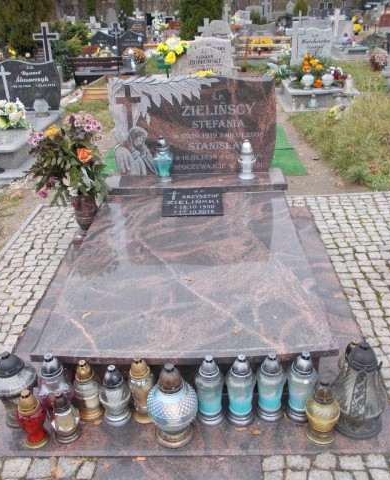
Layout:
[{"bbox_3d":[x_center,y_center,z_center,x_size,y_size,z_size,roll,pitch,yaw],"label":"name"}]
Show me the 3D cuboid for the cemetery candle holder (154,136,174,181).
[{"bbox_3d":[-0.198,-0.529,3.147,0.131,0.294,0.131,-1,28,3],"label":"cemetery candle holder"}]

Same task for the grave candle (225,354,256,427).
[{"bbox_3d":[0.179,0.571,1.859,0.115,0.298,0.115,-2,28,4],"label":"grave candle"}]

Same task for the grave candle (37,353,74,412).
[{"bbox_3d":[-0.571,0.580,1.953,0.140,0.280,0.140,-2,28,4],"label":"grave candle"}]

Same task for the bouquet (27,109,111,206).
[{"bbox_3d":[-0.815,-0.528,3.098,0.470,0.500,0.430,-1,28,3],"label":"bouquet"}]

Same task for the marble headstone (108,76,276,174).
[{"bbox_3d":[-0.010,-0.786,3.307,1.120,0.670,0.100,0,28,3],"label":"marble headstone"}]

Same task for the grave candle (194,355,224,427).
[{"bbox_3d":[0.060,0.561,1.832,0.113,0.305,0.113,0,28,3],"label":"grave candle"}]

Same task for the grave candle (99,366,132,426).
[{"bbox_3d":[-0.316,0.604,1.901,0.122,0.258,0.122,-2,28,4],"label":"grave candle"}]

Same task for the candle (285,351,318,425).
[{"bbox_3d":[0.403,0.545,1.809,0.112,0.302,0.112,-1,28,3],"label":"candle"}]

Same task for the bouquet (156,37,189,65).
[{"bbox_3d":[-0.289,-2.481,6.287,0.420,0.330,0.320,-2,28,4],"label":"bouquet"}]

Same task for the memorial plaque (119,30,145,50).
[{"bbox_3d":[-1.101,-3.426,8.424,0.460,0.470,0.080,0,28,3],"label":"memorial plaque"}]

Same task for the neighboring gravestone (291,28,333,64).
[{"bbox_3d":[1.881,-3.066,7.749,0.660,0.630,0.110,-2,28,4],"label":"neighboring gravestone"}]

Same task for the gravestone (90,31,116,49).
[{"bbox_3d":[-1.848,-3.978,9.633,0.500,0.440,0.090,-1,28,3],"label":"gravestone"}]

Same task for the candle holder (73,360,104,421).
[{"bbox_3d":[-0.419,0.575,1.883,0.117,0.258,0.117,0,28,3],"label":"candle holder"}]

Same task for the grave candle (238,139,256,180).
[{"bbox_3d":[0.342,-0.531,3.150,0.117,0.253,0.117,-1,28,3],"label":"grave candle"}]

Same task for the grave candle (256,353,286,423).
[{"bbox_3d":[0.288,0.551,1.825,0.114,0.285,0.114,-1,28,3],"label":"grave candle"}]

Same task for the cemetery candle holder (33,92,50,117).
[{"bbox_3d":[-1.840,-1.619,5.752,0.165,0.277,0.165,-2,28,4],"label":"cemetery candle holder"}]

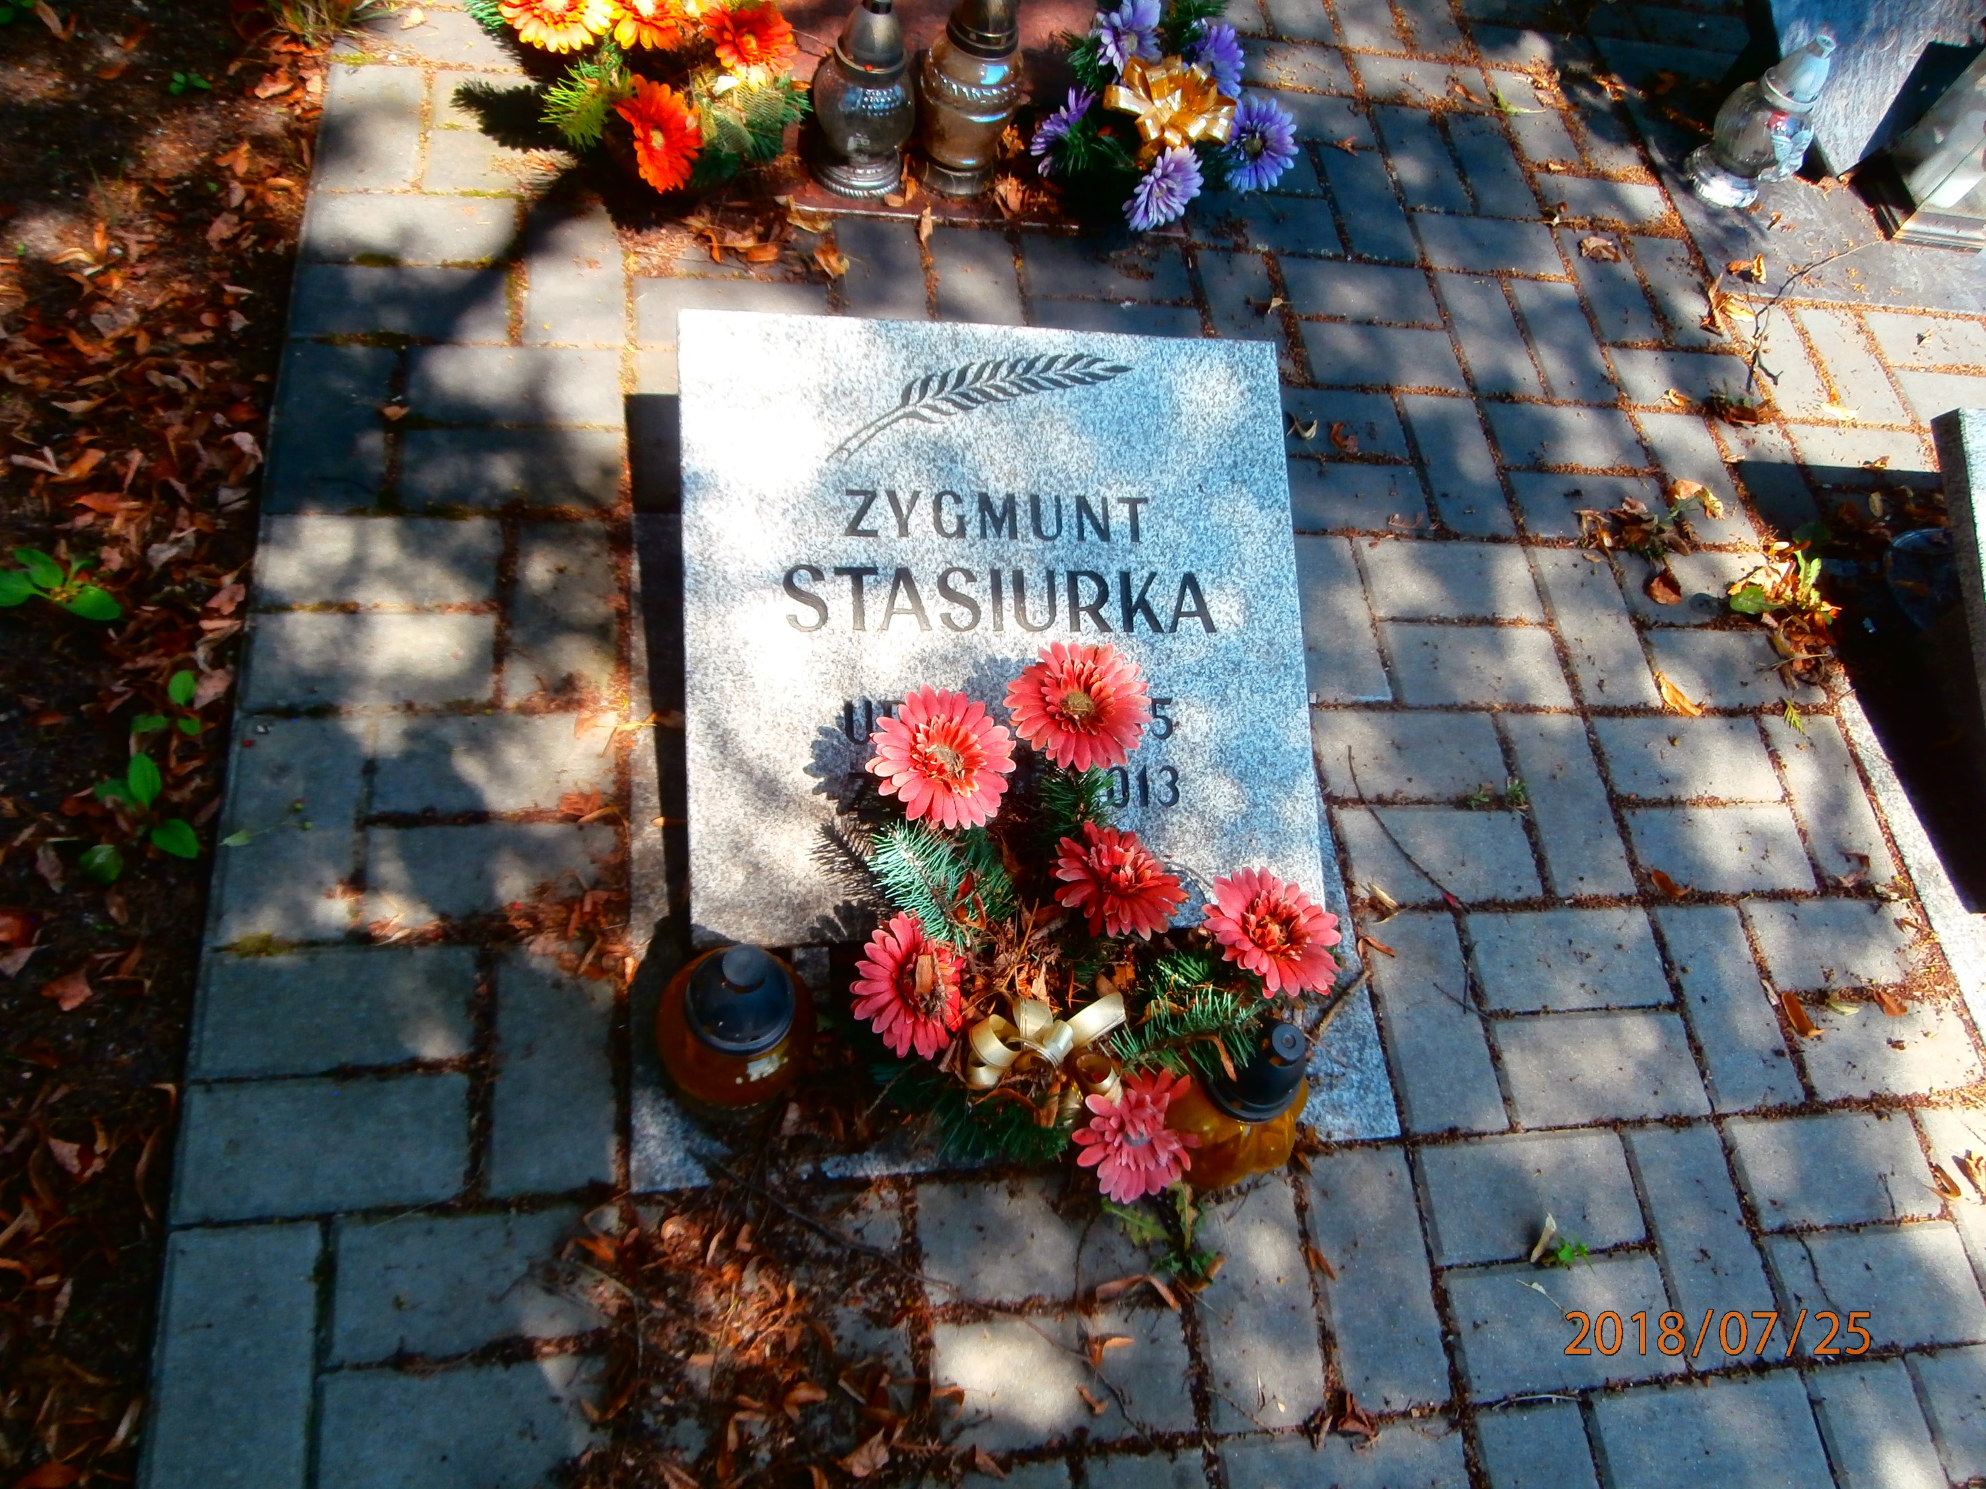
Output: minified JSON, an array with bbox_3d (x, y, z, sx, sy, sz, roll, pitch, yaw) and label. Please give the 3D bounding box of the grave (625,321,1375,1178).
[{"bbox_3d":[0.020,-0.014,1.159,0.613,0.231,0.647,-1,62,-12],"label":"grave"}]

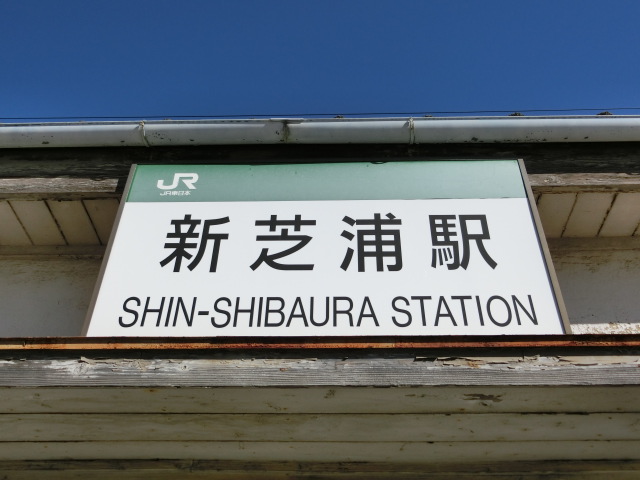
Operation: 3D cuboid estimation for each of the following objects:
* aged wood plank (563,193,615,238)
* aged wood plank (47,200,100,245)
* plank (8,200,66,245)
[{"bbox_3d":[1.222,-0.117,2.871,0.168,0.020,0.308,0,-40,2],"label":"aged wood plank"},{"bbox_3d":[-1.157,-0.083,2.974,0.168,0.020,0.326,0,-40,2],"label":"aged wood plank"},{"bbox_3d":[-1.327,-0.082,2.979,0.168,0.020,0.326,0,-40,2],"label":"plank"}]

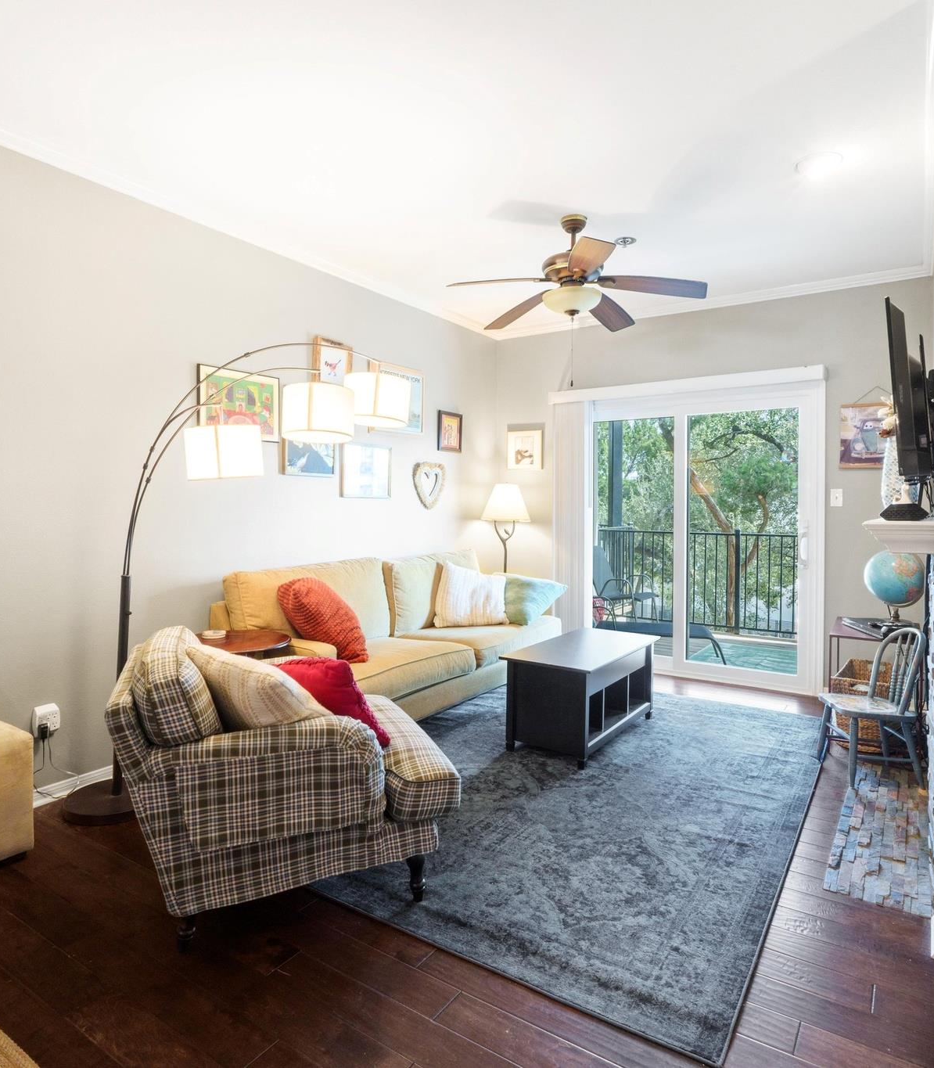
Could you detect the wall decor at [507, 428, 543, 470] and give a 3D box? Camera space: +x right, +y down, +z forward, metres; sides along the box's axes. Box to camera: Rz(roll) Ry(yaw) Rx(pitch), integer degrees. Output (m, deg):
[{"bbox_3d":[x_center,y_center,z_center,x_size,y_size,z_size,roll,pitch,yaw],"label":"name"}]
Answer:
[{"bbox_3d":[0.489,-0.712,5.679,0.335,0.335,0.030,1,2,33],"label":"wall decor"}]

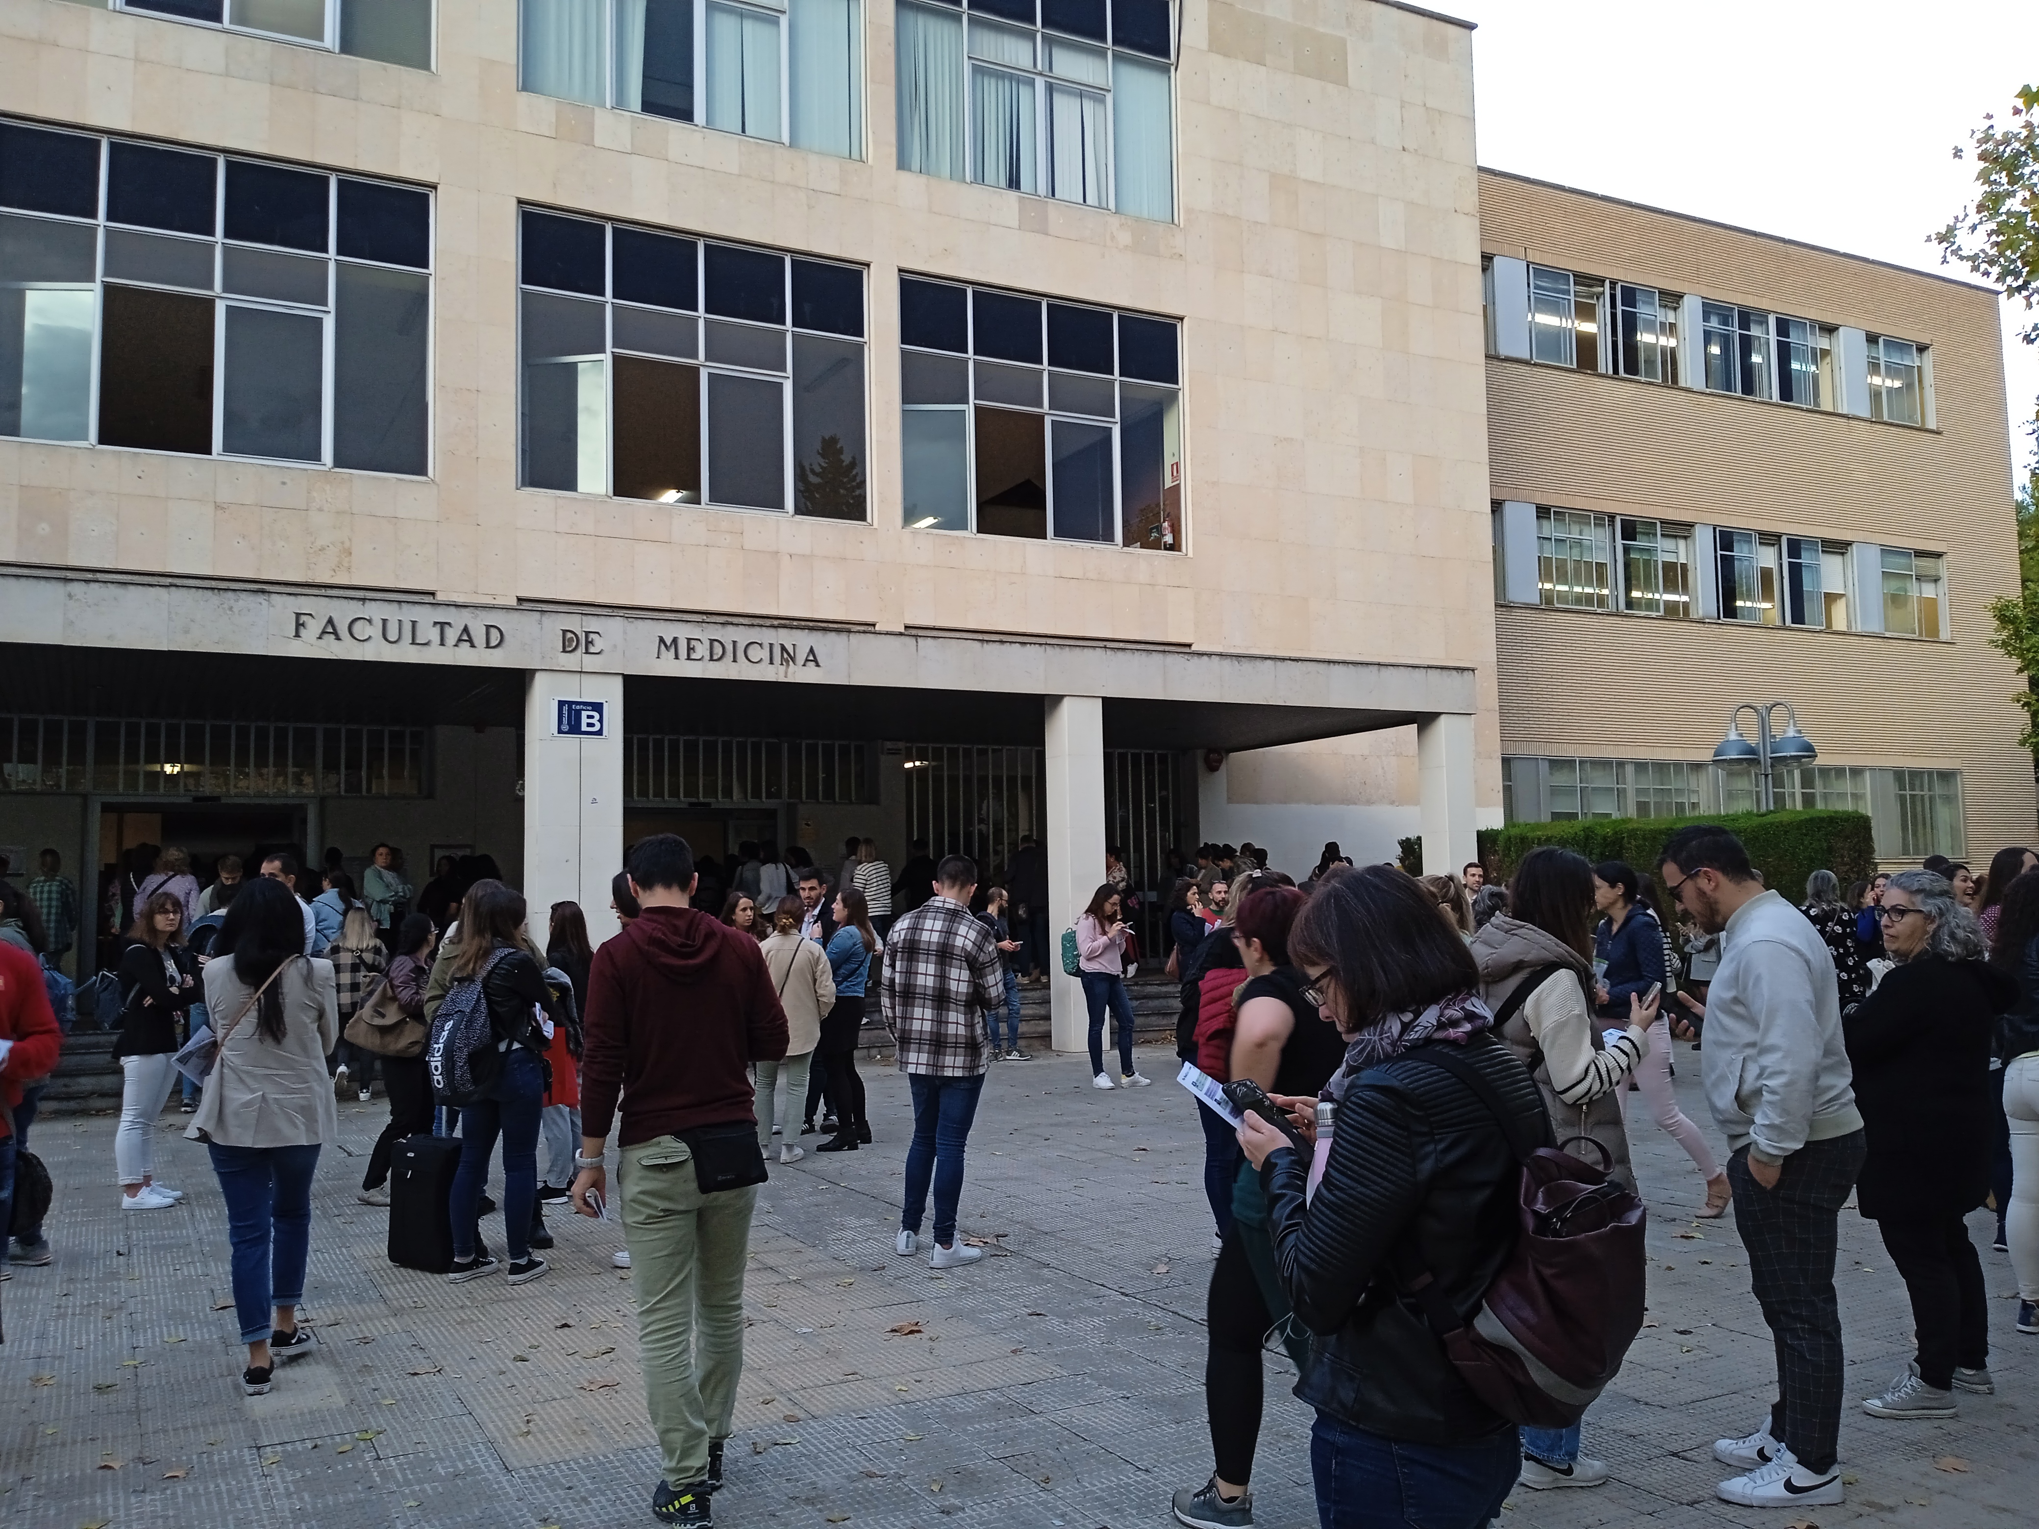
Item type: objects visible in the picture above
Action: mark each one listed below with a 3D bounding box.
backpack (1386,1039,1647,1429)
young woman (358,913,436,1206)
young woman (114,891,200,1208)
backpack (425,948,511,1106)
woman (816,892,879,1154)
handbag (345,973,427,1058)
[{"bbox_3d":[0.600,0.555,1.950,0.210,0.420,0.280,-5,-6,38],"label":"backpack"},{"bbox_3d":[-3.334,1.567,8.895,0.520,1.520,0.450,1,-5,-25],"label":"young woman"},{"bbox_3d":[-4.708,1.537,9.002,0.360,1.687,0.460,-3,-5,22],"label":"young woman"},{"bbox_3d":[-2.326,1.133,6.960,0.330,0.540,0.220,-5,-14,40],"label":"backpack"},{"bbox_3d":[-1.131,1.642,10.794,0.370,1.664,0.430,-2,-4,9],"label":"woman"},{"bbox_3d":[-3.333,1.321,8.683,0.440,0.420,0.170,-2,-5,18],"label":"handbag"}]

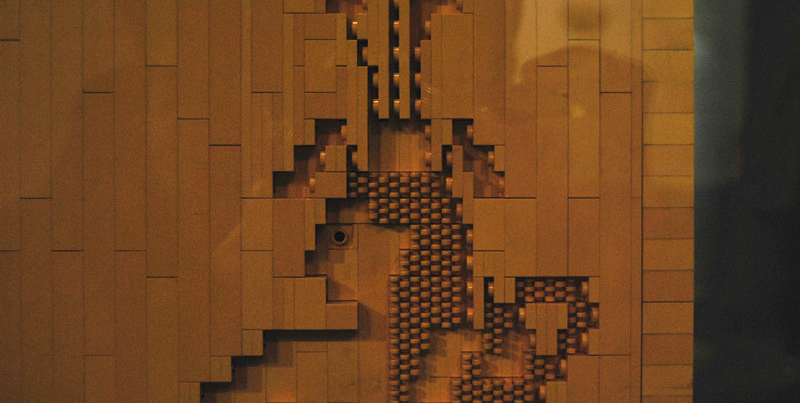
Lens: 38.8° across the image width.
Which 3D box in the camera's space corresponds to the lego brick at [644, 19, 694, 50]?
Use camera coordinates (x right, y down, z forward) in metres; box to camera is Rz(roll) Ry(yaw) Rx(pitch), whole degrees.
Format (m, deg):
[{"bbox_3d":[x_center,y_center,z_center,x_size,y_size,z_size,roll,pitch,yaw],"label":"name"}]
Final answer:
[{"bbox_3d":[0.081,-0.051,0.351,0.016,0.010,0.013,0,1,0],"label":"lego brick"}]

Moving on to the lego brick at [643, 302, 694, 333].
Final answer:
[{"bbox_3d":[0.082,0.035,0.352,0.016,0.010,0.013,0,1,0],"label":"lego brick"}]

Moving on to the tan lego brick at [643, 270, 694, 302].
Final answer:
[{"bbox_3d":[0.082,0.025,0.352,0.016,0.010,0.013,0,1,0],"label":"tan lego brick"}]

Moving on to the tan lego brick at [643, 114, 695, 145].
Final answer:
[{"bbox_3d":[0.082,-0.022,0.351,0.016,0.010,0.013,0,1,0],"label":"tan lego brick"}]

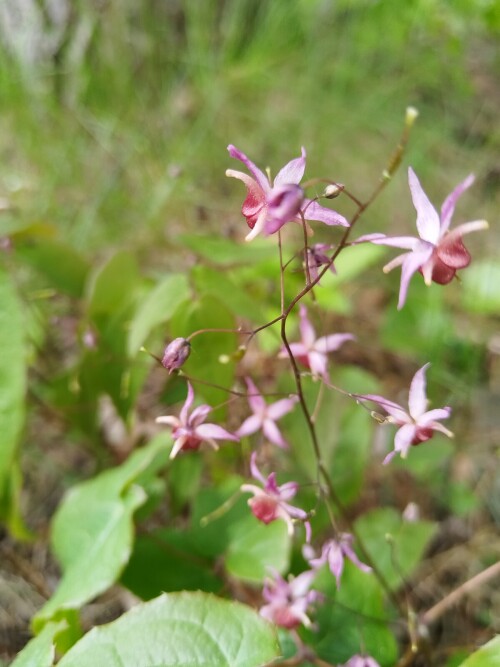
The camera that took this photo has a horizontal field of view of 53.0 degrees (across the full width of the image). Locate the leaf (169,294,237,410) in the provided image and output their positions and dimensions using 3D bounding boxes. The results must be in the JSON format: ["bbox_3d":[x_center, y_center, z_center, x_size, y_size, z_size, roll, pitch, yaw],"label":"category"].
[{"bbox_3d":[-0.031,0.013,0.330,0.044,0.074,0.018,-3,32,-5],"label":"leaf"}]

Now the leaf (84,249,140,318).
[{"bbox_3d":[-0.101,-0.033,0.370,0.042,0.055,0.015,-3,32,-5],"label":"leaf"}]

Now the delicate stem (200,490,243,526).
[{"bbox_3d":[-0.014,0.087,0.250,0.027,0.005,0.005,-38,14,-6],"label":"delicate stem"}]

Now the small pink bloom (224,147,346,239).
[{"bbox_3d":[0.013,-0.048,0.172,0.029,0.033,0.033,-34,43,-21],"label":"small pink bloom"}]

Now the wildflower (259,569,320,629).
[{"bbox_3d":[0.019,0.127,0.240,0.029,0.030,0.023,5,39,8],"label":"wildflower"}]

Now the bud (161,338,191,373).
[{"bbox_3d":[-0.028,0.008,0.190,0.010,0.013,0.010,25,12,-8],"label":"bud"}]

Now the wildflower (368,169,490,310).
[{"bbox_3d":[0.062,-0.033,0.172,0.040,0.027,0.036,-49,39,6],"label":"wildflower"}]

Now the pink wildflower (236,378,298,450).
[{"bbox_3d":[0.008,0.037,0.235,0.030,0.018,0.033,-5,70,-8],"label":"pink wildflower"}]

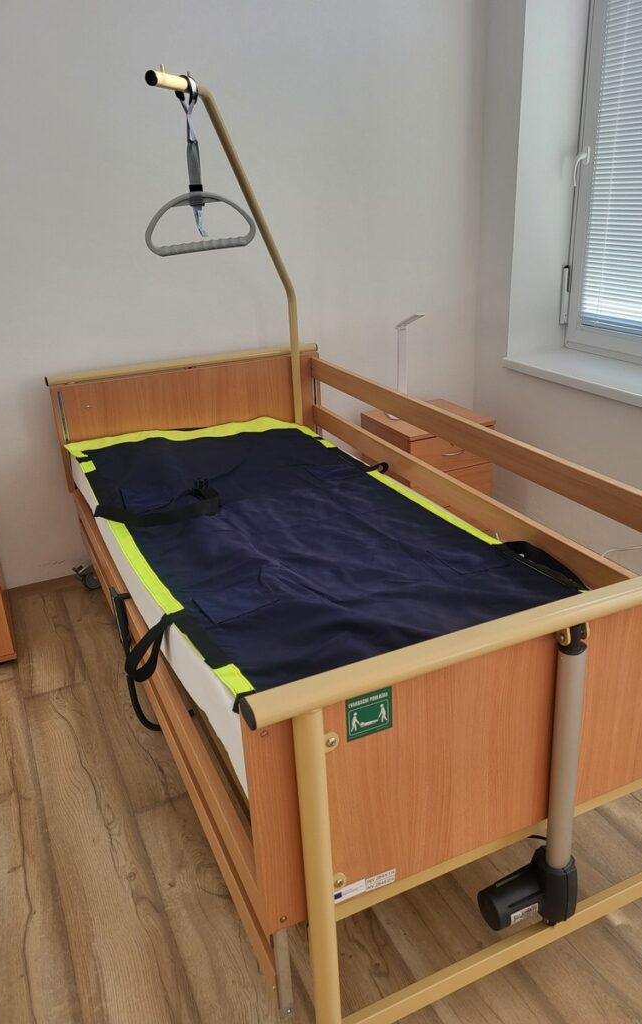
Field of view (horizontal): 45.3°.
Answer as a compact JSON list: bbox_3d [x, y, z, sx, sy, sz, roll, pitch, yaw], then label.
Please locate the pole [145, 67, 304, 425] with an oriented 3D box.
[{"bbox_3d":[-0.237,-0.601,2.458,0.230,1.350,0.896,4,24,17],"label":"pole"}]

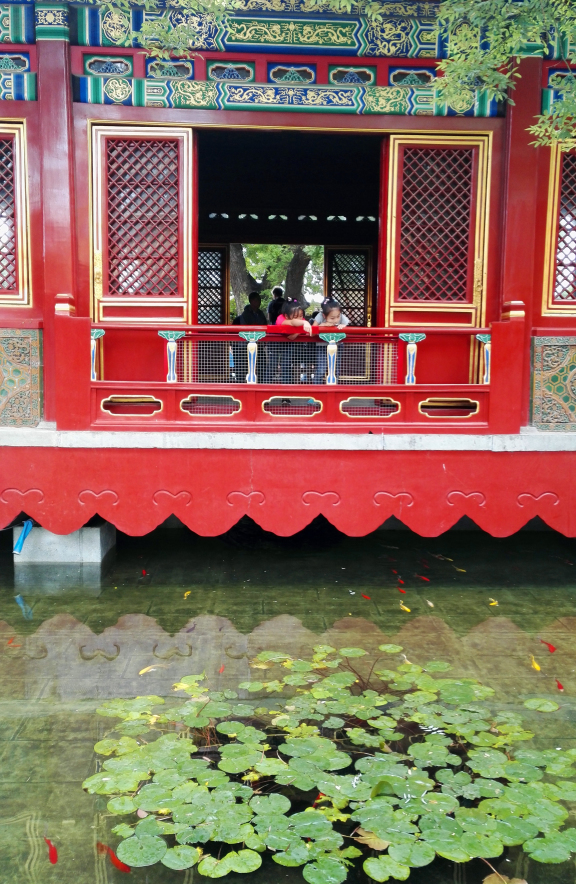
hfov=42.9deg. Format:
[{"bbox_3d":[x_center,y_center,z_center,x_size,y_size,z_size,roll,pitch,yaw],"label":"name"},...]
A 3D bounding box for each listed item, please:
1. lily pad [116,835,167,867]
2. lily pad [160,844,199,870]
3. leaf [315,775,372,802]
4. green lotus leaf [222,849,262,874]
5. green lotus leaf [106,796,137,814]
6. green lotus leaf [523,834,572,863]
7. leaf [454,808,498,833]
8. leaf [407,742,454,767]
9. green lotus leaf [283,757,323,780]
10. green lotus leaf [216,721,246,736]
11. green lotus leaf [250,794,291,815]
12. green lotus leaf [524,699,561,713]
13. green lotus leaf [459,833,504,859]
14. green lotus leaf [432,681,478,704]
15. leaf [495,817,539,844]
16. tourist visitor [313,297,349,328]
[{"bbox_3d":[-0.531,1.484,2.665,0.187,0.020,0.188,1,5,0],"label":"lily pad"},{"bbox_3d":[-0.386,1.492,2.631,0.136,0.025,0.136,1,7,-2],"label":"lily pad"},{"bbox_3d":[0.239,1.458,3.098,0.229,0.020,0.222,1,5,0],"label":"leaf"},{"bbox_3d":[-0.163,1.494,2.619,0.139,0.020,0.135,1,5,0],"label":"green lotus leaf"},{"bbox_3d":[-0.666,1.458,2.941,0.126,0.020,0.128,1,5,0],"label":"green lotus leaf"},{"bbox_3d":[0.980,1.533,2.768,0.190,0.015,0.177,1,6,-3],"label":"green lotus leaf"},{"bbox_3d":[0.754,1.512,2.931,0.177,0.015,0.166,1,6,-3],"label":"leaf"},{"bbox_3d":[0.632,1.386,3.263,0.197,0.020,0.210,2,6,12],"label":"leaf"},{"bbox_3d":[0.064,1.431,3.214,0.175,0.025,0.179,1,7,-2],"label":"green lotus leaf"},{"bbox_3d":[-0.280,1.406,3.605,0.143,0.020,0.144,1,5,0],"label":"green lotus leaf"},{"bbox_3d":[-0.070,1.459,2.951,0.161,0.025,0.144,1,7,-2],"label":"green lotus leaf"},{"bbox_3d":[1.326,1.378,3.835,0.188,0.025,0.171,1,7,-2],"label":"green lotus leaf"},{"bbox_3d":[0.734,1.528,2.779,0.175,0.015,0.163,1,6,-3],"label":"green lotus leaf"},{"bbox_3d":[0.915,1.357,3.971,0.222,0.025,0.248,1,7,-2],"label":"green lotus leaf"},{"bbox_3d":[0.851,1.441,2.727,0.153,0.020,0.175,3,6,19],"label":"leaf"},{"bbox_3d":[0.394,-0.839,6.800,0.400,1.020,0.460,0,5,-6],"label":"tourist visitor"}]

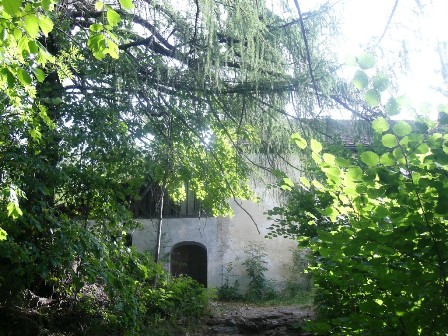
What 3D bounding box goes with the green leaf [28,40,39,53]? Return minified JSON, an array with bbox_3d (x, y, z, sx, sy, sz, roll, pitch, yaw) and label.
[{"bbox_3d":[-0.852,-0.542,2.200,0.042,0.056,0.022,-10,-6,-14],"label":"green leaf"}]

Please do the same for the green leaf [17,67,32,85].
[{"bbox_3d":[-0.891,-0.412,2.200,0.050,0.088,0.025,-33,-6,-9],"label":"green leaf"}]

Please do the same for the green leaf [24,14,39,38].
[{"bbox_3d":[-0.861,-0.633,2.200,0.063,0.107,0.030,2,-8,-15],"label":"green leaf"}]

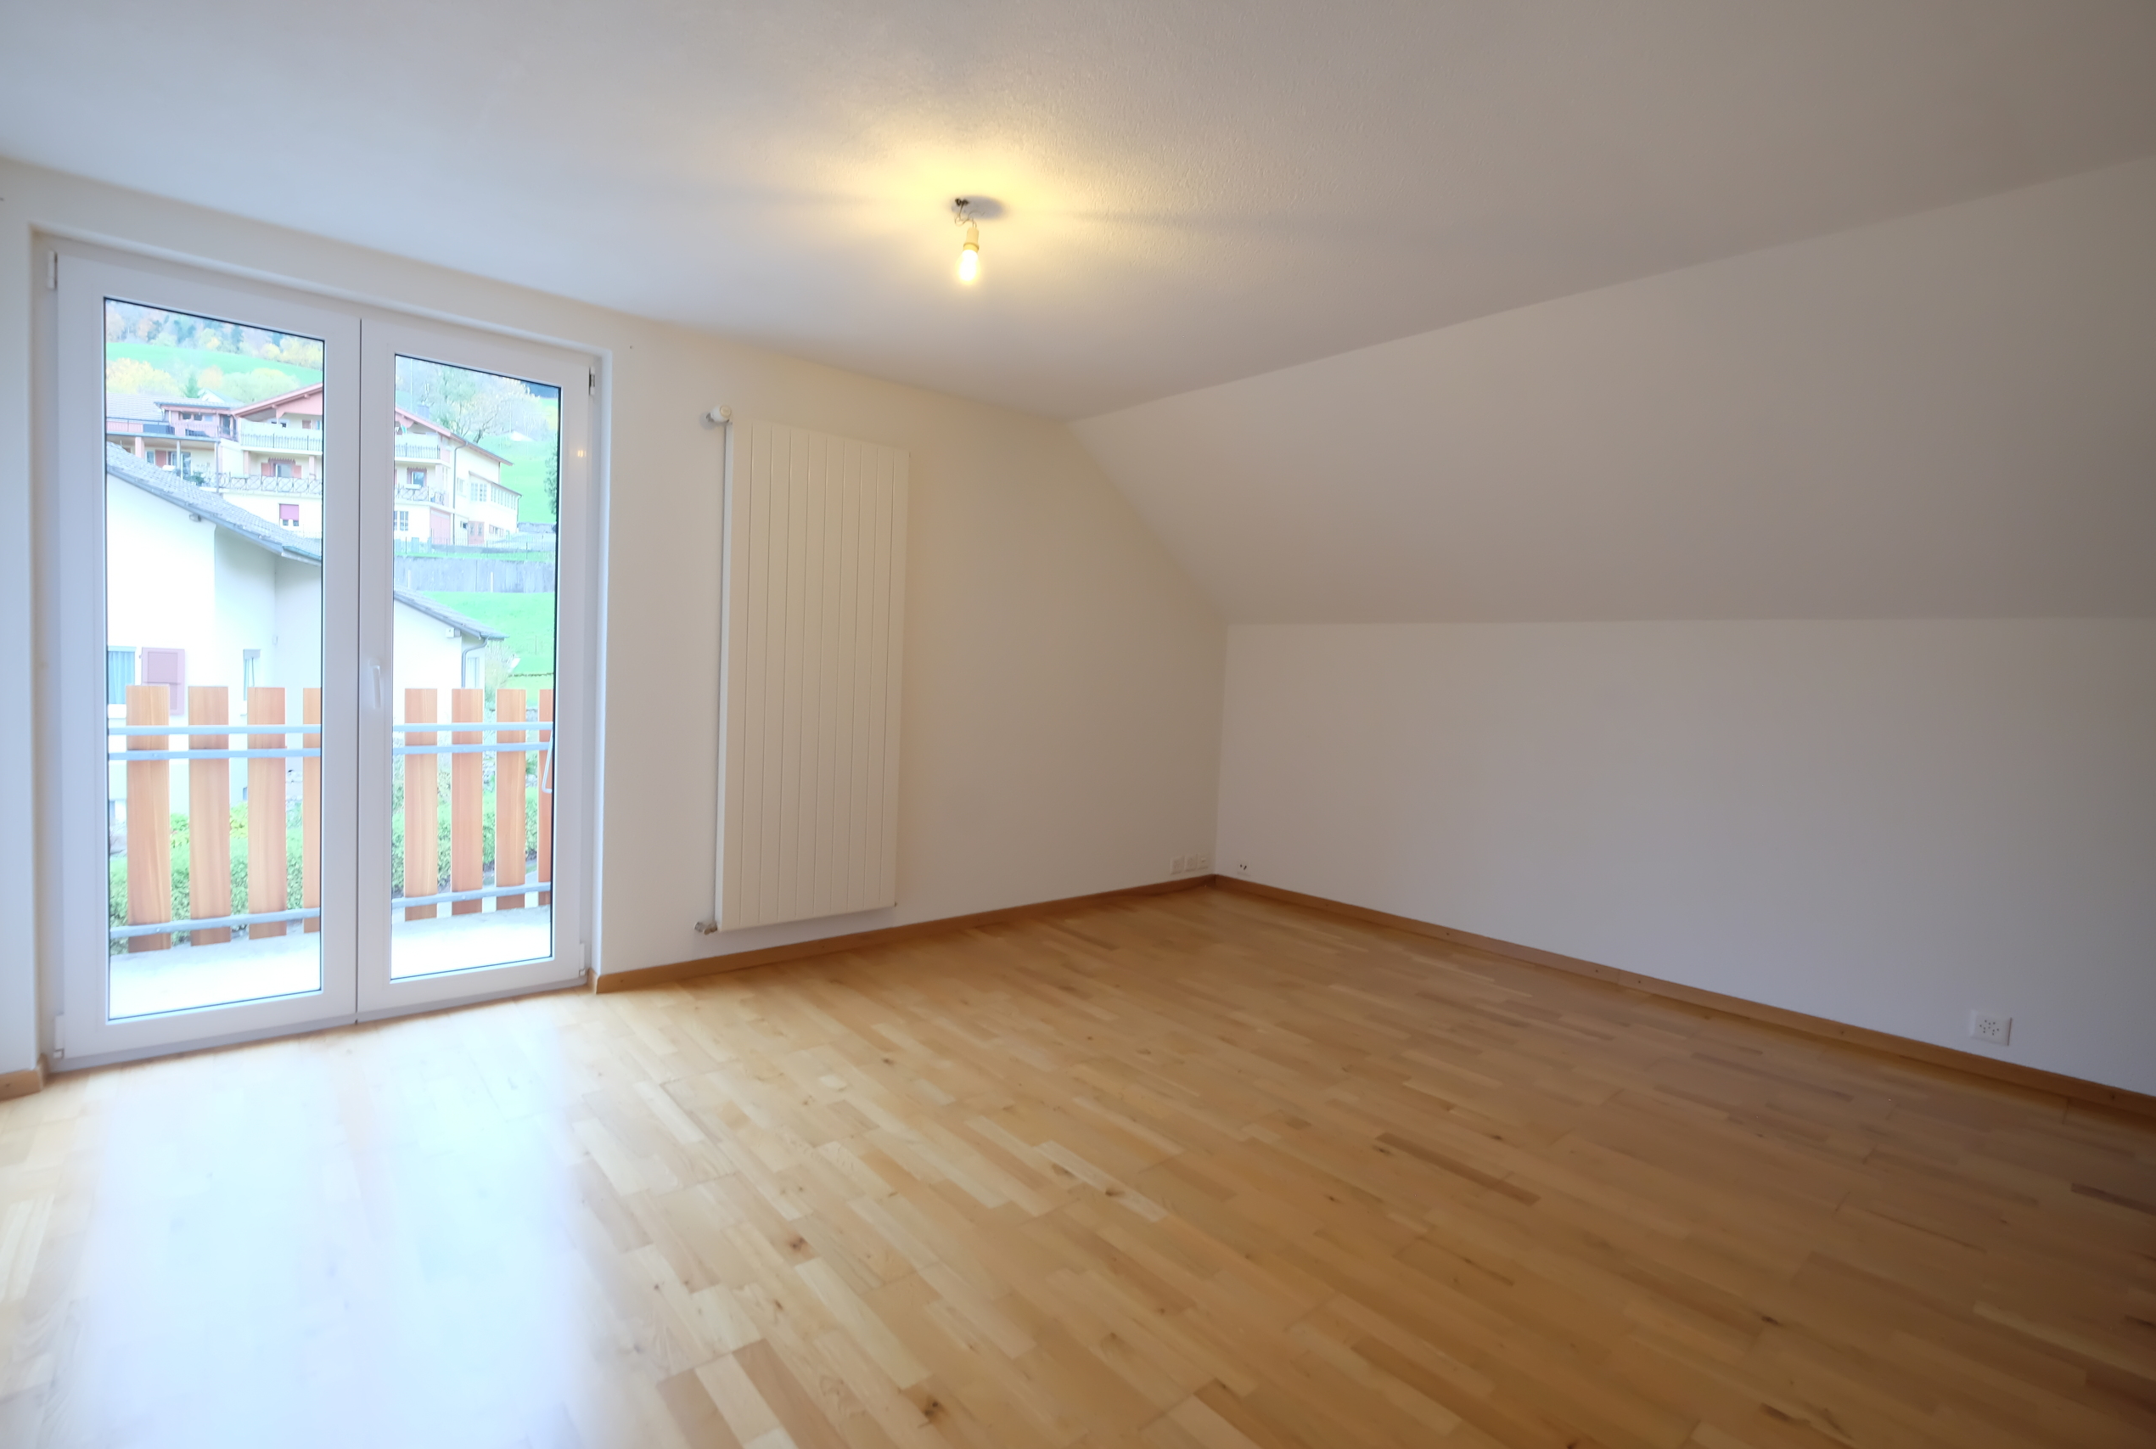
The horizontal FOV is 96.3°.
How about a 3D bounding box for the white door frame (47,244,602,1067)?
[{"bbox_3d":[-2.141,-0.151,2.873,1.240,2.070,0.080,0,4,-42],"label":"white door frame"}]

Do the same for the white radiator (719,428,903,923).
[{"bbox_3d":[-0.986,-0.165,3.627,0.710,1.790,0.085,0,4,-42],"label":"white radiator"}]

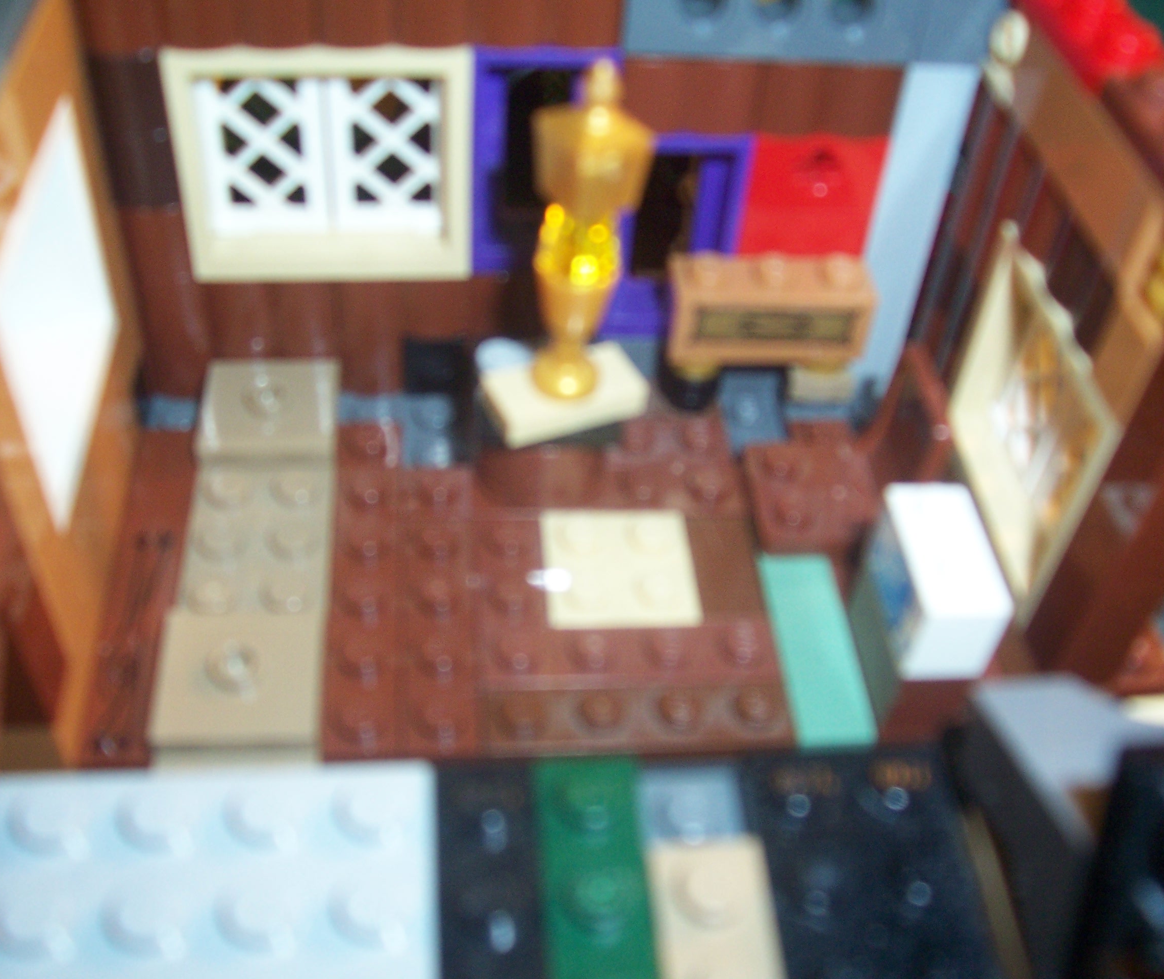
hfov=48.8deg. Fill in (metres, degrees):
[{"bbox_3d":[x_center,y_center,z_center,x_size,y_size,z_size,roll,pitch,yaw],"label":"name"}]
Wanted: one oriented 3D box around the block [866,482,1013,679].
[{"bbox_3d":[0.034,0.008,0.123,0.008,0.010,0.016,-1,47,-6],"label":"block"}]

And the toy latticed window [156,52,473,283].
[{"bbox_3d":[-0.029,-0.038,0.146,0.032,0.029,0.008,-2,47,-8],"label":"toy latticed window"}]

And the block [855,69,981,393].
[{"bbox_3d":[0.038,-0.034,0.162,0.008,0.048,0.008,-2,47,-8],"label":"block"}]

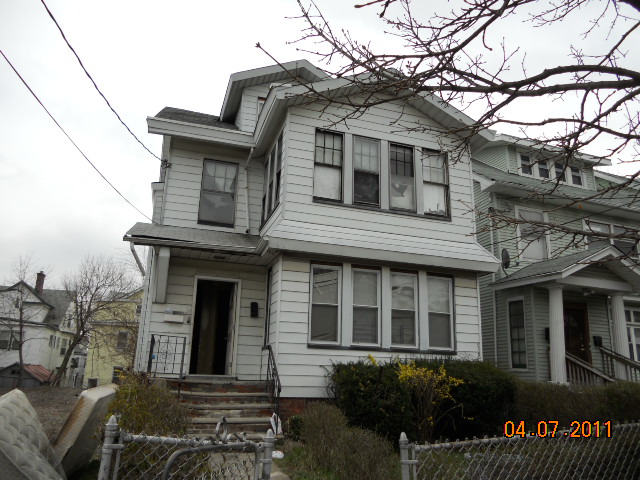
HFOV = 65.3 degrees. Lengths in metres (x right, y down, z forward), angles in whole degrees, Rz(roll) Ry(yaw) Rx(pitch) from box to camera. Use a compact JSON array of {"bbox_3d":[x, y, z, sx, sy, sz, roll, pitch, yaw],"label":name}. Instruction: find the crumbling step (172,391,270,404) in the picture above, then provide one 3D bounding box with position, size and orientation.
[{"bbox_3d":[-1.741,2.814,8.851,1.790,0.200,0.320,6,-16,-17],"label":"crumbling step"}]

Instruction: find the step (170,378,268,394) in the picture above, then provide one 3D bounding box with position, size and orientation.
[{"bbox_3d":[-1.834,2.707,9.191,1.890,0.200,0.350,6,-16,-17],"label":"step"}]

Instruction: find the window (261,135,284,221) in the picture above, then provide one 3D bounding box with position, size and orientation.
[{"bbox_3d":[-1.161,-1.421,12.000,0.140,1.780,2.000,6,-16,-17],"label":"window"}]

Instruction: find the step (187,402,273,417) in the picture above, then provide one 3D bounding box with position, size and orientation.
[{"bbox_3d":[-1.610,2.934,8.538,1.700,0.200,0.320,6,-16,-17],"label":"step"}]

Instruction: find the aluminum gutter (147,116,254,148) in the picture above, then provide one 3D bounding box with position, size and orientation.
[{"bbox_3d":[-2.911,-2.630,12.404,2.580,0.380,0.180,6,-16,-17],"label":"aluminum gutter"}]

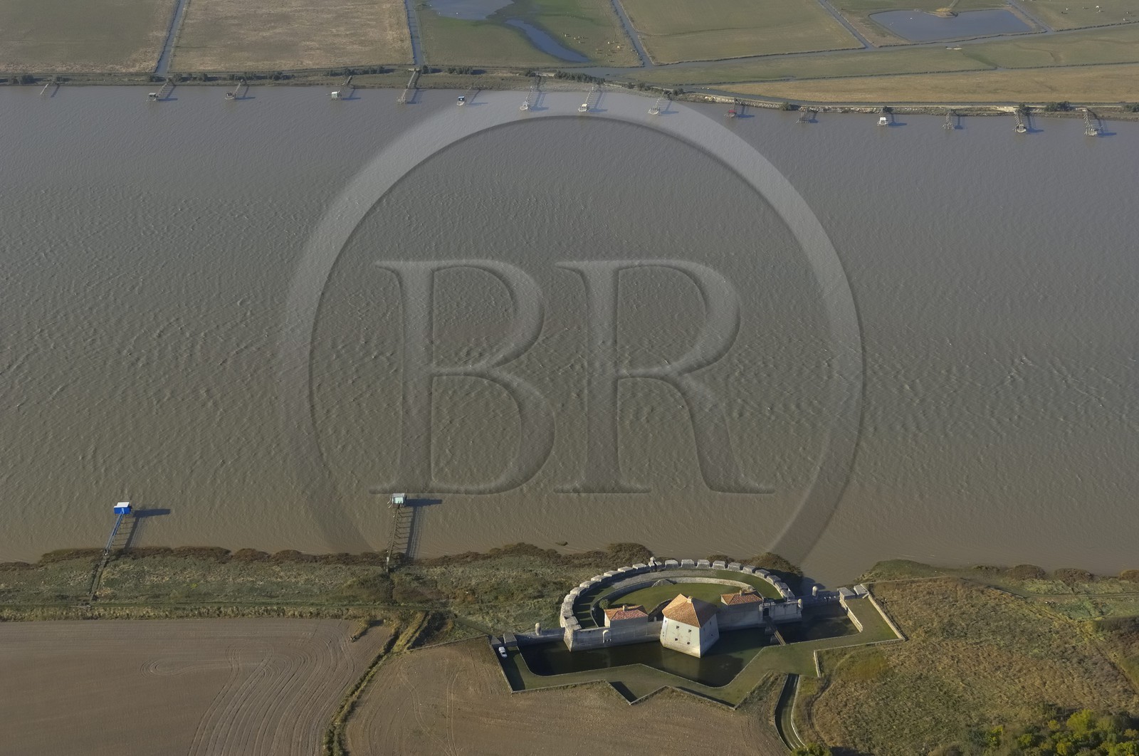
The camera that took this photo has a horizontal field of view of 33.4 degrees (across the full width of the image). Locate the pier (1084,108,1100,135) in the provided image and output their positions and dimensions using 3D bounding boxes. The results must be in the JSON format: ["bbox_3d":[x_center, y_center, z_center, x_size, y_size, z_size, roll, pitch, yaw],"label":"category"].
[{"bbox_3d":[285.260,-140.700,1040.570,5.500,5.300,43.620,3,22,9],"label":"pier"}]

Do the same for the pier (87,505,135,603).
[{"bbox_3d":[-138.190,51.860,564.500,5.200,4.900,57.640,-1,22,-2],"label":"pier"}]

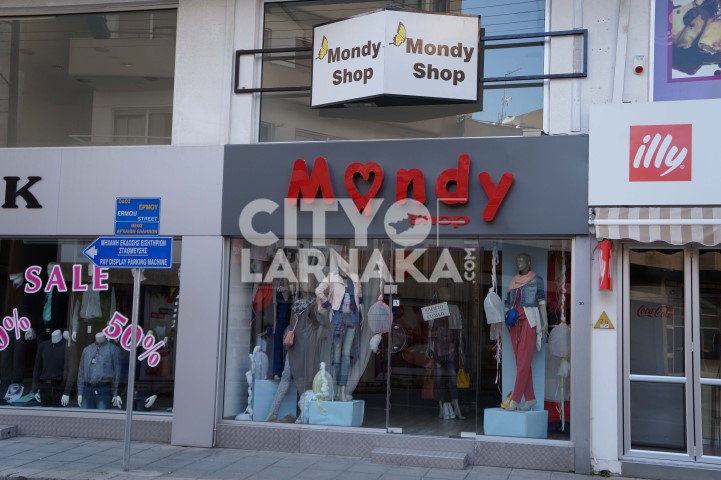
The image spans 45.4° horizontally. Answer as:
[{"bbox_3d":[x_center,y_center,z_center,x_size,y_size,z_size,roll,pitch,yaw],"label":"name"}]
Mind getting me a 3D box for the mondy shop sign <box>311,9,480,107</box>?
[{"bbox_3d":[0.336,-2.065,9.770,1.967,0.995,0.422,0,-6,14],"label":"mondy shop sign"}]

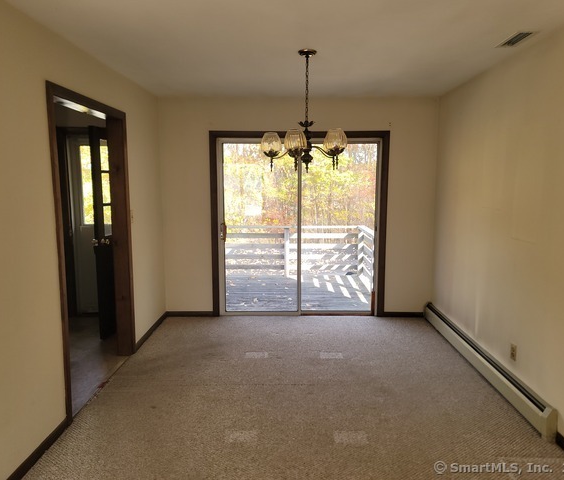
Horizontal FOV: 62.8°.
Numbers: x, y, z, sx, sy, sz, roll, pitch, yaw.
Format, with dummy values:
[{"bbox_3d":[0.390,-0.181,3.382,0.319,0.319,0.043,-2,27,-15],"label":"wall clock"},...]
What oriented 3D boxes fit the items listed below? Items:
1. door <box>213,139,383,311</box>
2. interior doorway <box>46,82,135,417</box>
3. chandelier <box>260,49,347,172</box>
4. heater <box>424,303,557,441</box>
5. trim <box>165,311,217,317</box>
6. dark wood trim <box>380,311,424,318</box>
[{"bbox_3d":[0.192,-0.124,5.200,1.801,2.001,0.099,0,8,1],"label":"door"},{"bbox_3d":[-1.401,0.054,3.419,0.145,2.111,1.315,0,8,1],"label":"interior doorway"},{"bbox_3d":[0.152,-0.874,3.163,0.605,0.815,0.635,0,8,1],"label":"chandelier"},{"bbox_3d":[1.636,0.958,3.988,0.073,0.168,2.487,0,8,1],"label":"heater"},{"bbox_3d":[-1.045,0.844,5.255,0.540,0.061,0.020,0,8,1],"label":"trim"},{"bbox_3d":[1.395,0.848,5.221,0.470,0.061,0.020,0,8,1],"label":"dark wood trim"}]

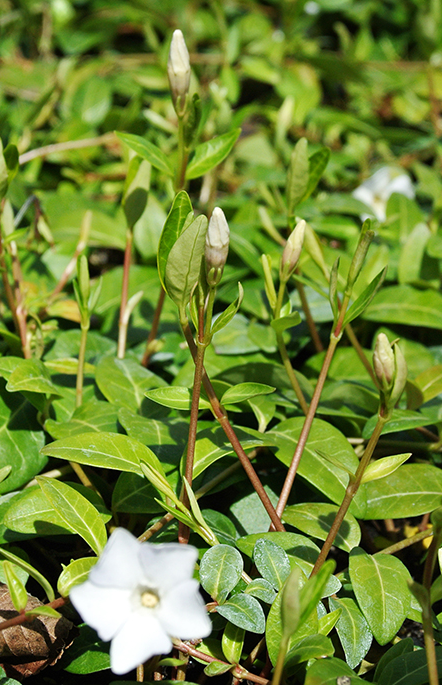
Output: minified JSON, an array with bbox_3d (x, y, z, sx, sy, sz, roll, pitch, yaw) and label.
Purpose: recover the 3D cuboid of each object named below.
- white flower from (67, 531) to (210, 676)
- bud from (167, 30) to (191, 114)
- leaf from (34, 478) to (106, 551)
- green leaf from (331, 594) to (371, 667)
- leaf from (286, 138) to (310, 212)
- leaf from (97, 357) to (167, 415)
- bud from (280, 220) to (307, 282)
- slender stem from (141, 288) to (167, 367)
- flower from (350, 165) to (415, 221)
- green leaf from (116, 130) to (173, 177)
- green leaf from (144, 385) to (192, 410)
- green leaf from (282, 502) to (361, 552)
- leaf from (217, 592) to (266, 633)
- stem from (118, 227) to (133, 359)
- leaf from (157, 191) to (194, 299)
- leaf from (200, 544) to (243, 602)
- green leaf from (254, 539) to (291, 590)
[{"bbox_3d":[-0.017,0.054,0.437,0.030,0.031,0.012,0,-18,0],"label":"white flower"},{"bbox_3d":[-0.011,-0.071,0.555,0.006,0.022,0.006,-1,17,0],"label":"bud"},{"bbox_3d":[-0.034,0.039,0.475,0.012,0.005,0.029,-22,50,-20],"label":"leaf"},{"bbox_3d":[0.027,0.060,0.435,0.007,0.003,0.018,-14,51,-4],"label":"green leaf"},{"bbox_3d":[0.024,-0.051,0.648,0.006,0.023,0.004,7,18,0],"label":"leaf"},{"bbox_3d":[-0.026,0.012,0.595,0.018,0.004,0.024,-18,42,-12],"label":"leaf"},{"bbox_3d":[0.018,-0.023,0.530,0.005,0.017,0.005,17,14,0],"label":"bud"},{"bbox_3d":[-0.018,-0.004,0.585,0.002,0.024,0.002,16,17,0],"label":"slender stem"},{"bbox_3d":[0.065,-0.059,0.840,0.027,0.026,0.012,-4,-22,-14],"label":"flower"},{"bbox_3d":[-0.020,-0.050,0.560,0.020,0.004,0.008,38,44,9],"label":"green leaf"},{"bbox_3d":[-0.011,0.013,0.505,0.017,0.003,0.007,6,31,10],"label":"green leaf"},{"bbox_3d":[0.025,0.046,0.525,0.022,0.004,0.013,24,40,21],"label":"green leaf"},{"bbox_3d":[0.004,0.057,0.440,0.012,0.003,0.008,26,49,30],"label":"leaf"},{"bbox_3d":[-0.028,-0.014,0.615,0.002,0.041,0.002,4,14,-1],"label":"stem"},{"bbox_3d":[-0.011,-0.024,0.508,0.009,0.025,0.005,-1,14,-27],"label":"leaf"},{"bbox_3d":[0.000,0.051,0.470,0.010,0.003,0.014,5,59,4],"label":"leaf"},{"bbox_3d":[0.011,0.050,0.470,0.008,0.003,0.013,-17,62,-11],"label":"green leaf"}]

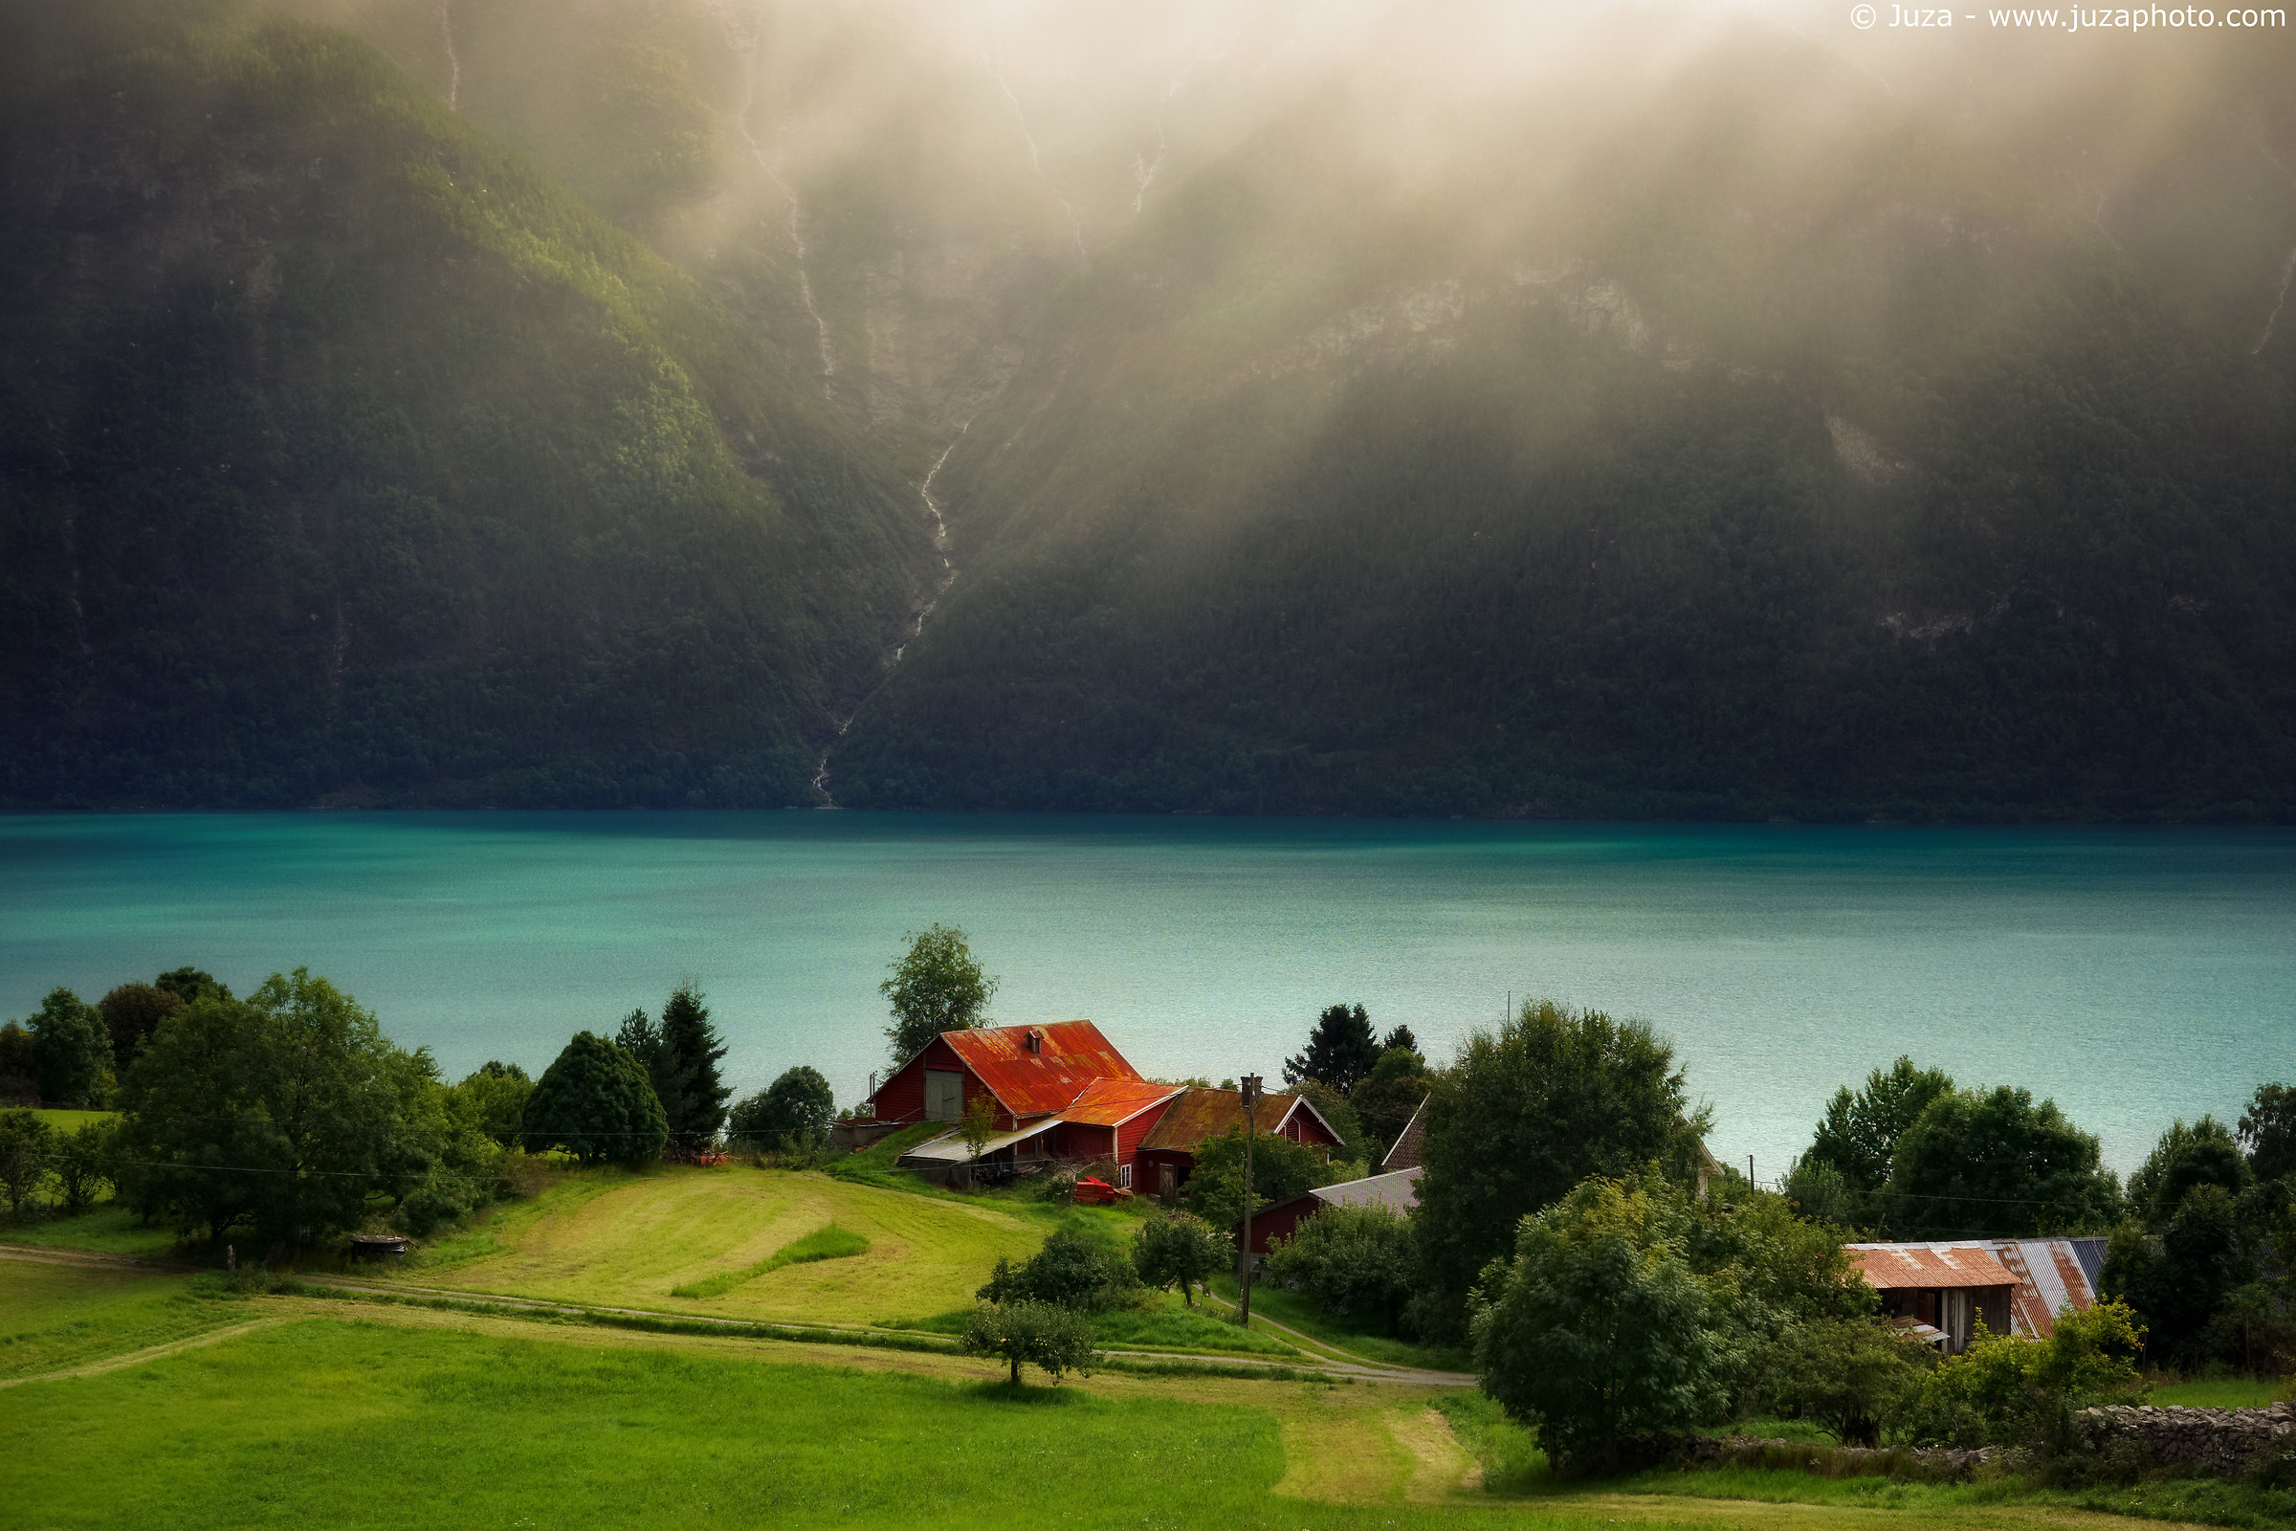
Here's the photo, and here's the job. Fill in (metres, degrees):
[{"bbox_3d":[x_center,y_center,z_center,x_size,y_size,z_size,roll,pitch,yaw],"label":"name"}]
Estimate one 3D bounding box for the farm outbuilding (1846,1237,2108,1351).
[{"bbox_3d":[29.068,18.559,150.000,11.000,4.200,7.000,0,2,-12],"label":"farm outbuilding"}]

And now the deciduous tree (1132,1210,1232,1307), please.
[{"bbox_3d":[1.363,19.232,169.000,4.054,3.776,3.852,0,2,0],"label":"deciduous tree"}]

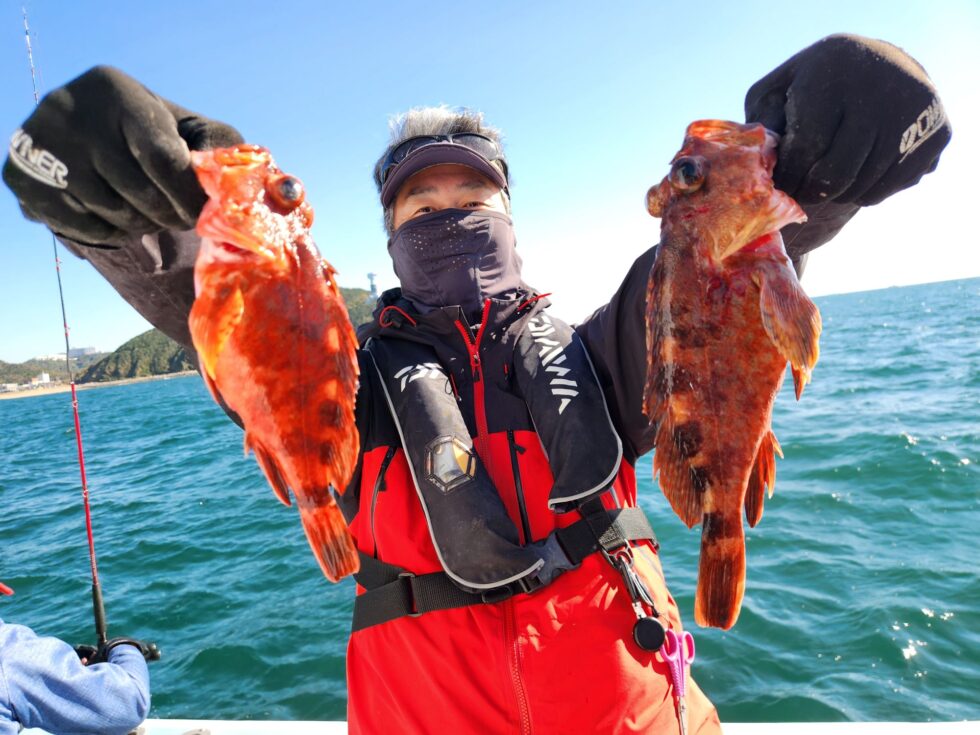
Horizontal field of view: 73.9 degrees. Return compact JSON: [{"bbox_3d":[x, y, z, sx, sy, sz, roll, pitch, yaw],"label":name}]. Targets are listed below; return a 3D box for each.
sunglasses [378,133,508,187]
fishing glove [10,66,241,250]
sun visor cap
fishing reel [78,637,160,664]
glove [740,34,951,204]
[{"bbox_3d":[-0.064,-0.287,0.930,0.160,0.050,0.150,-7,-9,-7],"label":"sunglasses"},{"bbox_3d":[-0.258,-0.146,0.460,0.130,0.104,0.130,-6,-5,14],"label":"fishing glove"},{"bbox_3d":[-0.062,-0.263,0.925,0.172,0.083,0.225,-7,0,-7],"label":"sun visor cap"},{"bbox_3d":[-0.715,0.549,1.250,0.145,0.075,0.100,-6,3,3],"label":"fishing reel"},{"bbox_3d":[0.255,-0.173,0.470,0.115,0.102,0.130,-7,-5,-14],"label":"glove"}]

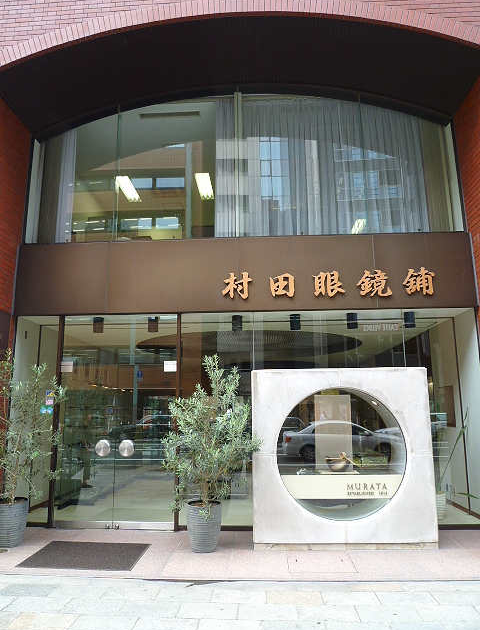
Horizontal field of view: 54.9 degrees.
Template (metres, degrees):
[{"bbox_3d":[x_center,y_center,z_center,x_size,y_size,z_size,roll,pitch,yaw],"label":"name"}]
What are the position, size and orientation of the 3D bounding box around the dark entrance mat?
[{"bbox_3d":[-1.568,2.476,4.780,1.150,0.015,0.790,-1,-10,4],"label":"dark entrance mat"}]

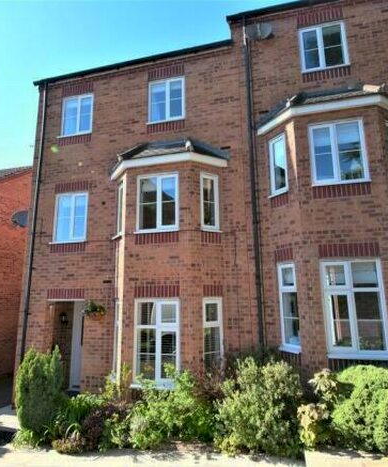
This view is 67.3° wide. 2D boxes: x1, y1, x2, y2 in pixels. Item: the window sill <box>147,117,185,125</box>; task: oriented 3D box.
[{"bbox_3d":[-0.608,-2.499,6.521,0.894,0.050,0.130,-3,-11,13],"label":"window sill"}]

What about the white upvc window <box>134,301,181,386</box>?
[{"bbox_3d":[-0.648,1.923,5.253,0.869,1.492,0.090,-3,-11,13],"label":"white upvc window"}]

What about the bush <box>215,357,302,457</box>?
[{"bbox_3d":[0.916,2.365,4.265,1.200,1.070,1.020,-3,-11,13],"label":"bush"}]

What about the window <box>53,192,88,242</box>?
[{"bbox_3d":[-2.785,-0.362,6.582,0.880,1.170,0.110,-3,-11,13],"label":"window"}]

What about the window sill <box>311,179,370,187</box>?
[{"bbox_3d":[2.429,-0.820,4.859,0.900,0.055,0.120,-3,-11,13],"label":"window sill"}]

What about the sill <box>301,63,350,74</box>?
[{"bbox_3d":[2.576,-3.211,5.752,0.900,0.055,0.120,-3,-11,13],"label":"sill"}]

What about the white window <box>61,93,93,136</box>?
[{"bbox_3d":[-2.848,-2.887,7.198,0.881,1.070,0.090,-3,-11,13],"label":"white window"}]

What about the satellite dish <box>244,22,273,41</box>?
[{"bbox_3d":[1.324,-4.080,5.918,0.500,0.420,0.320,-3,-11,13],"label":"satellite dish"}]

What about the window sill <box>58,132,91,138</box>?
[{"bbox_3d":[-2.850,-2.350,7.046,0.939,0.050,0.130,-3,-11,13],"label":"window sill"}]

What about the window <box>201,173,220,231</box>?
[{"bbox_3d":[0.301,-0.610,5.715,0.440,1.160,0.120,6,-12,-31],"label":"window"}]

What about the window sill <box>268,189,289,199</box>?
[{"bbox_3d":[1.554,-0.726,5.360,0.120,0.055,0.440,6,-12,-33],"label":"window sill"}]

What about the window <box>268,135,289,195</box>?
[{"bbox_3d":[1.571,-1.271,5.465,0.110,1.140,0.420,6,-12,-33],"label":"window"}]

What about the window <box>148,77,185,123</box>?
[{"bbox_3d":[-0.621,-2.960,6.506,0.880,1.070,0.110,-3,-11,13],"label":"window"}]

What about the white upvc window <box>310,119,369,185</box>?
[{"bbox_3d":[2.435,-1.374,4.978,0.880,1.140,0.120,-3,-11,13],"label":"white upvc window"}]

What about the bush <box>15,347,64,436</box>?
[{"bbox_3d":[-2.768,2.728,5.267,0.750,1.350,0.700,-3,-11,13],"label":"bush"}]

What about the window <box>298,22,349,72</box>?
[{"bbox_3d":[2.639,-3.815,5.944,0.890,1.030,0.120,-3,-11,13],"label":"window"}]

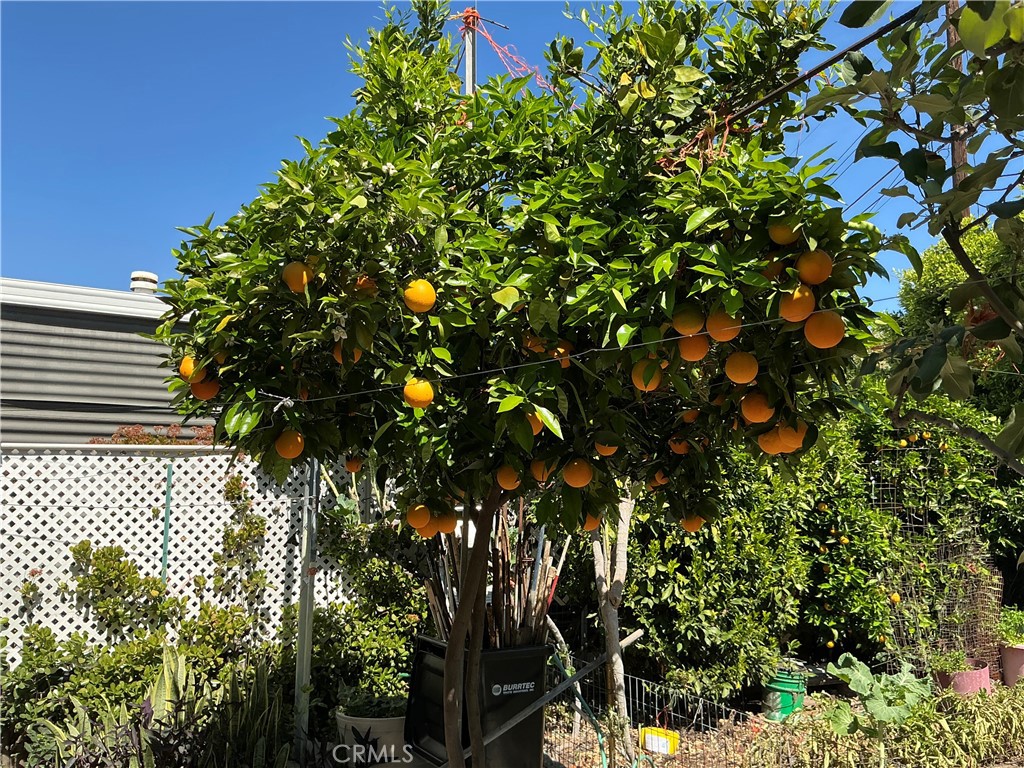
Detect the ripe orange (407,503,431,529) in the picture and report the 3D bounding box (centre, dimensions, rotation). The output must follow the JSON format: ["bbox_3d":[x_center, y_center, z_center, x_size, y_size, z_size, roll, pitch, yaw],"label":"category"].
[{"bbox_3d":[-0.291,0.411,2.591,0.076,0.076,0.076,0,-7,0],"label":"ripe orange"}]

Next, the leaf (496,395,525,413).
[{"bbox_3d":[-0.004,0.052,2.120,0.084,0.012,0.042,-28,48,-21],"label":"leaf"}]

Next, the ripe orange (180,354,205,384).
[{"bbox_3d":[-0.869,-0.041,2.260,0.077,0.077,0.077,0,-7,0],"label":"ripe orange"}]

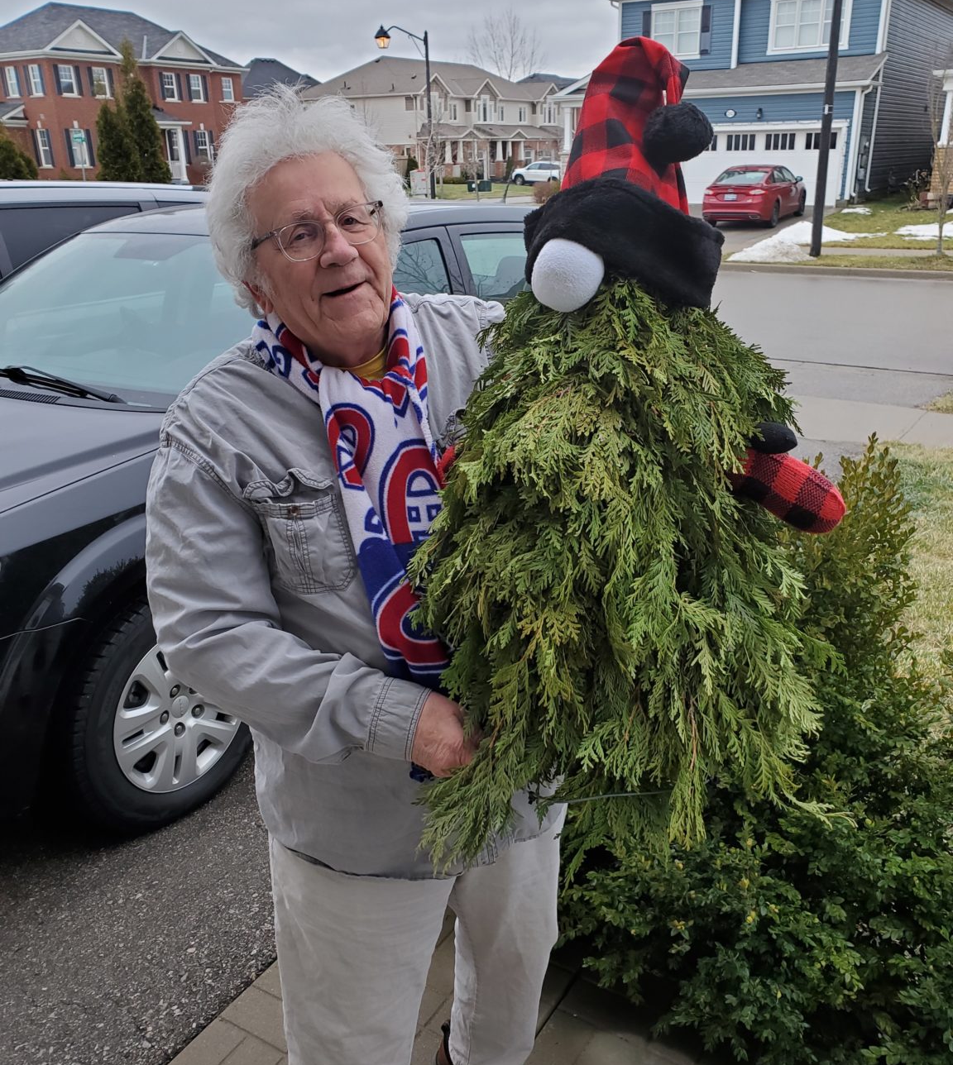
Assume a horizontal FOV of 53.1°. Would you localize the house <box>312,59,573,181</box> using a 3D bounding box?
[{"bbox_3d":[-2.541,-31.304,72.931,12.000,8.300,21.500,12,26,30],"label":"house"}]

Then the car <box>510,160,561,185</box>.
[{"bbox_3d":[4.900,-26.300,69.900,4.750,1.700,1.920,12,26,30],"label":"car"}]

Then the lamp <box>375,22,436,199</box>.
[{"bbox_3d":[-3.401,-21.322,48.703,2.600,8.200,0.700,-7,23,-14],"label":"lamp"}]

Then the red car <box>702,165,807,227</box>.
[{"bbox_3d":[8.013,-9.626,27.149,1.880,1.480,4.870,12,28,30],"label":"red car"}]

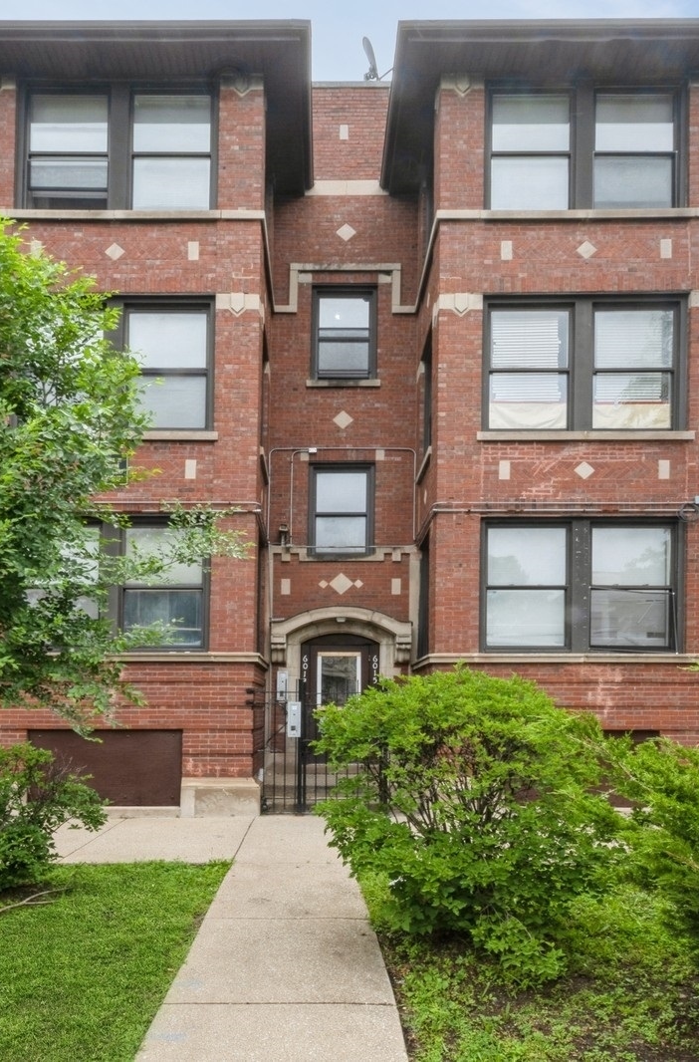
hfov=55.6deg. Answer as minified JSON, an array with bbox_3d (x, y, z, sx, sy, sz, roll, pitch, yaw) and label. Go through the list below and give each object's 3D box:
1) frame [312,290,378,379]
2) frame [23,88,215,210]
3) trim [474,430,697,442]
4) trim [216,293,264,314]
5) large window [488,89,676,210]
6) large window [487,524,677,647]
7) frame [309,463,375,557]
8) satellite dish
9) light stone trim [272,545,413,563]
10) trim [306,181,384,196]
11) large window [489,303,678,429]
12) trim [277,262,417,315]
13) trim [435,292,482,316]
[{"bbox_3d":[-0.085,-3.358,11.300,1.080,1.570,0.150,1,-1,0],"label":"frame"},{"bbox_3d":[-3.210,-5.295,9.200,2.650,1.700,0.150,1,-1,0],"label":"frame"},{"bbox_3d":[3.247,-1.297,9.100,2.980,0.130,0.160,1,-1,0],"label":"trim"},{"bbox_3d":[-1.516,-3.122,9.150,0.620,0.310,0.170,1,-1,0],"label":"trim"},{"bbox_3d":[3.324,-5.448,9.450,2.730,1.754,0.180,1,0,0],"label":"large window"},{"bbox_3d":[3.227,0.759,9.200,2.800,1.860,0.150,1,-1,0],"label":"large window"},{"bbox_3d":[-0.138,-0.350,11.300,1.060,1.546,0.160,1,0,0],"label":"frame"},{"bbox_3d":[0.424,-8.444,11.900,0.420,0.800,0.650,1,-1,0],"label":"satellite dish"},{"bbox_3d":[-0.147,0.388,11.200,2.416,0.315,0.200,1,0,0],"label":"light stone trim"},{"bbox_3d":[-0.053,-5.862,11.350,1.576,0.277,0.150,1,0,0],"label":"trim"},{"bbox_3d":[3.343,-2.378,9.430,2.883,1.927,0.180,1,0,0],"label":"large window"},{"bbox_3d":[-0.042,-4.131,11.300,2.395,0.890,0.160,1,0,0],"label":"trim"},{"bbox_3d":[1.540,-3.192,9.330,0.648,0.332,0.120,1,0,0],"label":"trim"}]

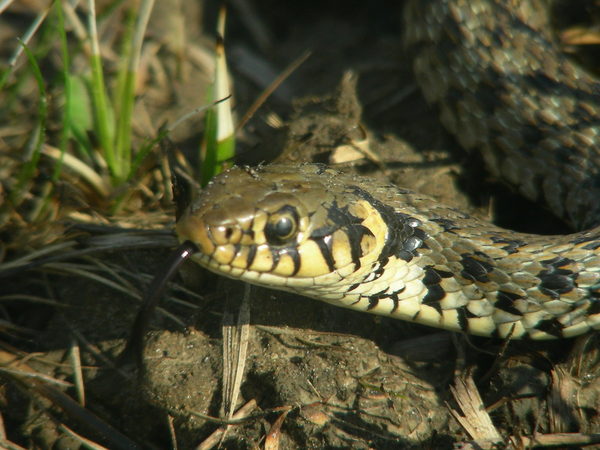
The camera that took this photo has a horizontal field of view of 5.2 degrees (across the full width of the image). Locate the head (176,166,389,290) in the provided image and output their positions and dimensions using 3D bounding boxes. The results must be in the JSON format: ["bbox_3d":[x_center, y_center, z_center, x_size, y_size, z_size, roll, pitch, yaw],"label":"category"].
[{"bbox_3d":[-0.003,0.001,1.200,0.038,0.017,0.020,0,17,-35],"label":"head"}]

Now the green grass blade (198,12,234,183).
[{"bbox_3d":[-0.016,-0.024,1.255,0.006,0.037,0.004,3,20,-1],"label":"green grass blade"}]

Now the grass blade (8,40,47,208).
[{"bbox_3d":[-0.052,-0.019,1.250,0.007,0.034,0.004,0,20,0],"label":"grass blade"}]

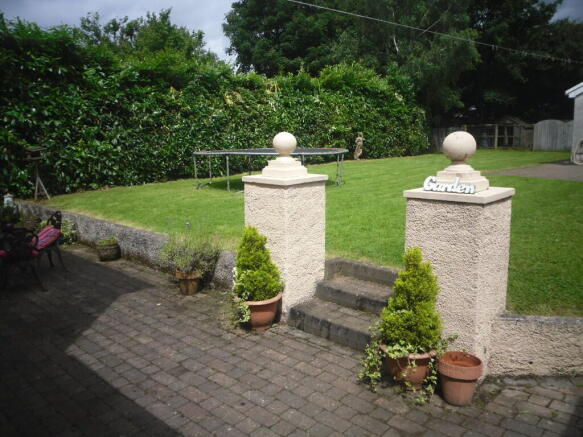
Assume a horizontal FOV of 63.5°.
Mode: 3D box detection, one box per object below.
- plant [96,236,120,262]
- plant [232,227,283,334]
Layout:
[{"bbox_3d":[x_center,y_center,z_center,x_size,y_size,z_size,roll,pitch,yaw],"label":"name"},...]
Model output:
[{"bbox_3d":[-2.397,0.391,6.218,0.326,0.309,0.315,-5,11,-21],"label":"plant"},{"bbox_3d":[-0.272,0.490,3.937,0.429,0.880,0.413,-2,11,-4],"label":"plant"}]

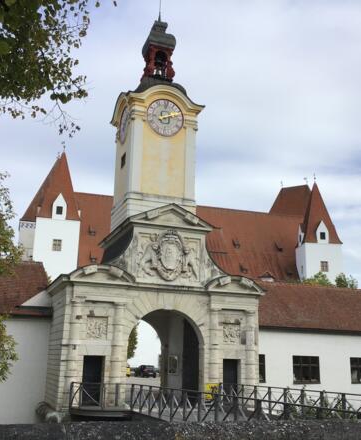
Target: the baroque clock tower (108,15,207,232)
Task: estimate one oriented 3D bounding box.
[{"bbox_3d":[-1.435,-6.109,31.645,4.600,13.850,4.500,6,-15,-19],"label":"baroque clock tower"}]

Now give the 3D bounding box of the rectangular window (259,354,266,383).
[{"bbox_3d":[4.580,9.059,32.035,1.283,1.647,0.150,6,-15,-19],"label":"rectangular window"}]

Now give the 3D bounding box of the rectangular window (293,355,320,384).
[{"bbox_3d":[7.945,9.496,33.194,1.909,1.637,0.150,6,-15,-19],"label":"rectangular window"}]

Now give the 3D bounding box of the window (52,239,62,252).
[{"bbox_3d":[-20.317,4.243,86.721,1.511,1.911,0.200,5,-14,-13],"label":"window"}]

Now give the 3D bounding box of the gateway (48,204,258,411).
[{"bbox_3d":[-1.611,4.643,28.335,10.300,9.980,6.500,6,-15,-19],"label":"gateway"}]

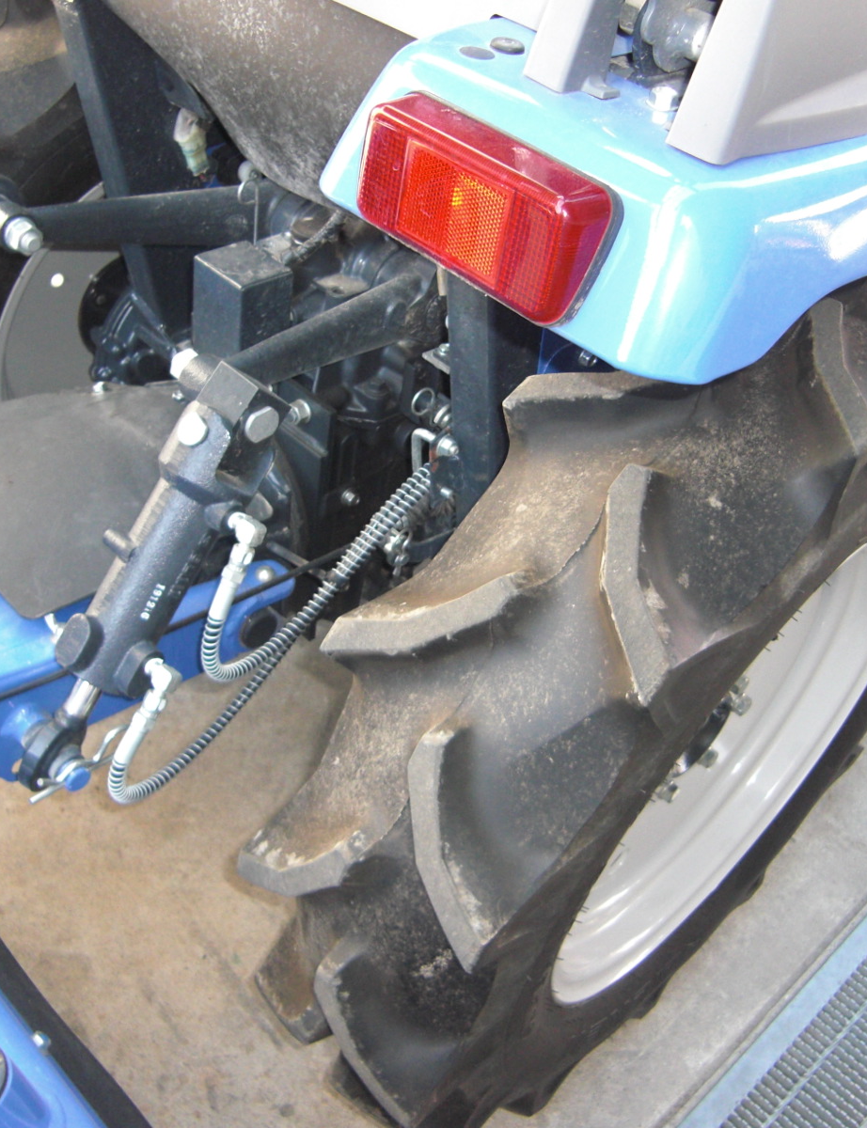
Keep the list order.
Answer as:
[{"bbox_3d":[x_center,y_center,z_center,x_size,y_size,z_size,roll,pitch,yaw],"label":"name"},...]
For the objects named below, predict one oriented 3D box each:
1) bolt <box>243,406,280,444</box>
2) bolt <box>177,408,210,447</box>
[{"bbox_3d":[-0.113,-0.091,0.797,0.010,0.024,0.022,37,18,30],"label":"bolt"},{"bbox_3d":[-0.158,-0.089,0.797,0.022,0.022,0.010,37,18,30],"label":"bolt"}]

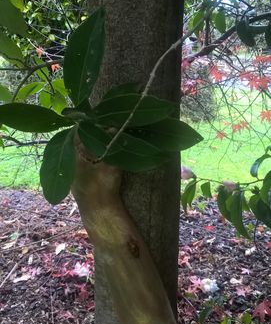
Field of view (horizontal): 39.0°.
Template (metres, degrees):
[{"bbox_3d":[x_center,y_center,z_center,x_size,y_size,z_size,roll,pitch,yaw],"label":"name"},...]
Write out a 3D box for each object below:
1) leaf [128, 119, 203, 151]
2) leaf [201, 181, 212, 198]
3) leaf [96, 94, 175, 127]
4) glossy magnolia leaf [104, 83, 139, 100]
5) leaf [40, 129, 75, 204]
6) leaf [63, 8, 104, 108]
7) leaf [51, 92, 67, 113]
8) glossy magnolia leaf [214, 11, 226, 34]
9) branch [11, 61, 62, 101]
[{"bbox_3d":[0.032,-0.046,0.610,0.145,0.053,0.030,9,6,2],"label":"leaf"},{"bbox_3d":[0.186,0.072,1.000,0.028,0.048,0.016,-7,11,6],"label":"leaf"},{"bbox_3d":[-0.001,-0.073,0.540,0.113,0.044,0.025,2,11,0],"label":"leaf"},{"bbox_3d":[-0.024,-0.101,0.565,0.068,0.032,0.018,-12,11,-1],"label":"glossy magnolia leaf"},{"bbox_3d":[-0.110,0.006,0.540,0.042,0.104,0.022,14,11,8],"label":"leaf"},{"bbox_3d":[-0.076,-0.161,0.590,0.055,0.155,0.030,12,3,0],"label":"leaf"},{"bbox_3d":[-0.211,-0.161,1.050,0.042,0.067,0.025,-14,6,0],"label":"leaf"},{"bbox_3d":[0.245,-0.402,1.100,0.036,0.070,0.020,5,6,0],"label":"glossy magnolia leaf"},{"bbox_3d":[-0.266,-0.218,1.030,0.140,0.115,0.050,0,15,0],"label":"branch"}]

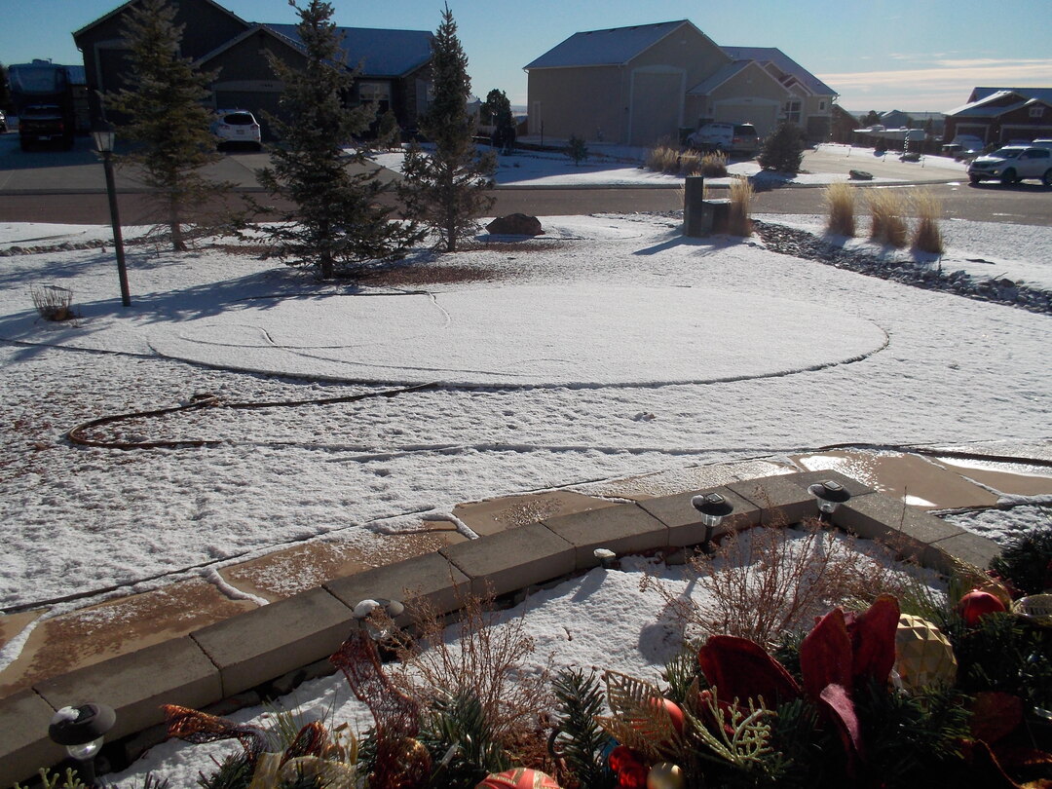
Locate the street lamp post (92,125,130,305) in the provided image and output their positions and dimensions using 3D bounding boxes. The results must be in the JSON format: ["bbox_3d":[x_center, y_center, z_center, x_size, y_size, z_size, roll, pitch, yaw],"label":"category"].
[{"bbox_3d":[-4.507,-1.958,9.626,0.280,2.020,0.280,0,19,0],"label":"street lamp post"}]

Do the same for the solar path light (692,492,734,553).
[{"bbox_3d":[0.667,0.457,3.145,0.150,0.225,0.150,1,18,0],"label":"solar path light"}]

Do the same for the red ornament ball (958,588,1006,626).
[{"bbox_3d":[0.638,0.304,1.230,0.062,0.062,0.062,0,19,0],"label":"red ornament ball"}]

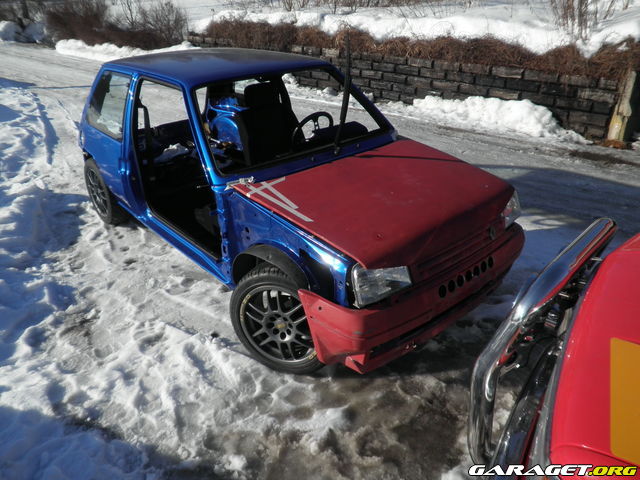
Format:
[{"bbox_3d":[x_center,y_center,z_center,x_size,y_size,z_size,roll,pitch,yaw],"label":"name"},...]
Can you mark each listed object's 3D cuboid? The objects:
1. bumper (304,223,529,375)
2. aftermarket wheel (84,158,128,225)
[{"bbox_3d":[0.584,0.198,2.503,1.440,0.400,0.460,-23,36,-37],"label":"bumper"},{"bbox_3d":[-1.763,-0.430,4.011,0.200,0.560,0.560,-23,36,-37],"label":"aftermarket wheel"}]

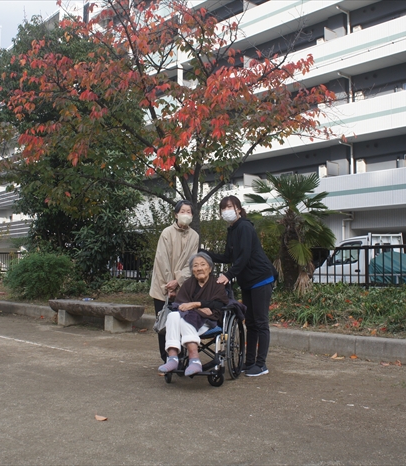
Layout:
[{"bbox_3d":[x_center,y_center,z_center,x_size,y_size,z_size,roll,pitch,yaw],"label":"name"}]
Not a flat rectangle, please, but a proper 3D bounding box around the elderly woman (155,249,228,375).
[{"bbox_3d":[-0.090,0.655,4.921,0.520,1.000,0.780,-2,-4,25],"label":"elderly woman"}]

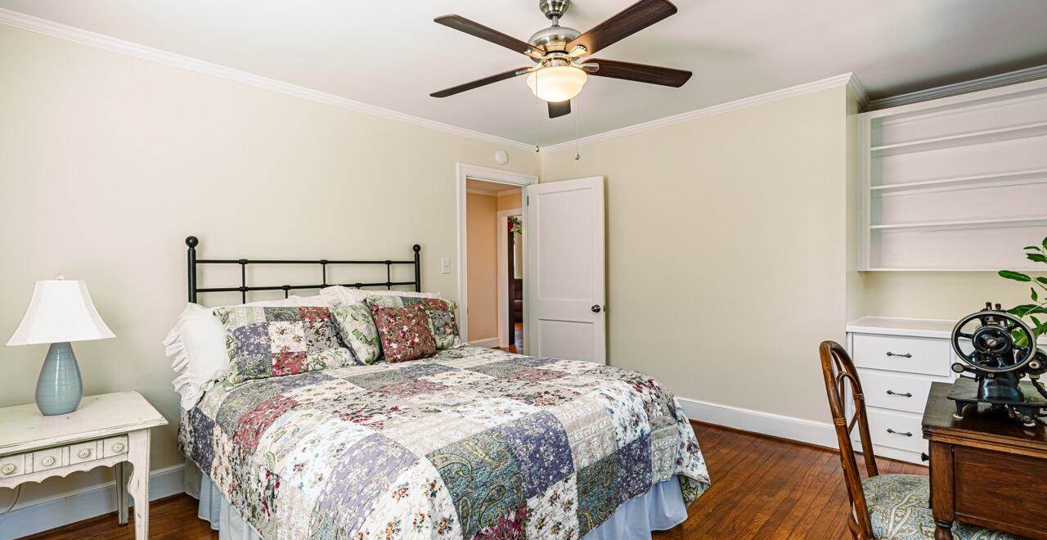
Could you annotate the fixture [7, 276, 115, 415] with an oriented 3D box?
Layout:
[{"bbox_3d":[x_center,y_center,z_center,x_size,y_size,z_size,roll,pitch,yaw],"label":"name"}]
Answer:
[{"bbox_3d":[-2.005,0.323,2.026,0.335,0.593,0.335,0,1,44],"label":"fixture"}]

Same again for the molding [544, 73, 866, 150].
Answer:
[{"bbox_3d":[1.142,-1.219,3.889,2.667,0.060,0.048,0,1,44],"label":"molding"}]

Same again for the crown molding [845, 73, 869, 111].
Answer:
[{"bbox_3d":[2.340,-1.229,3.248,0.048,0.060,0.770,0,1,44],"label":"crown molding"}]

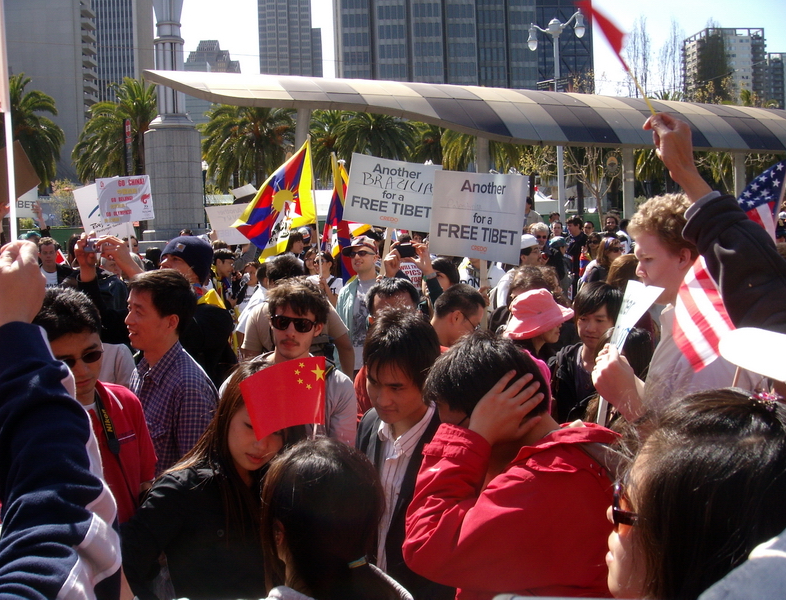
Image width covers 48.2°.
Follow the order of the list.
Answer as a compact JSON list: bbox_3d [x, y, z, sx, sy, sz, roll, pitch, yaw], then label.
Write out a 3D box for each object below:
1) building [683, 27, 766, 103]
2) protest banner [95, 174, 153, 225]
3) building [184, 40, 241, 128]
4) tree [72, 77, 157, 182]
[{"bbox_3d":[131.998,-69.629,354.615,24.000,73.000,24.000,-3,5,-8],"label":"building"},{"bbox_3d":[-2.808,-1.048,9.200,0.600,0.457,0.020,-8,2,-17],"label":"protest banner"},{"bbox_3d":[-96.692,-91.042,475.344,34.000,101.000,34.000,-2,5,0],"label":"building"},{"bbox_3d":[-14.376,-7.259,50.000,6.800,11.000,6.800,-2,5,0],"label":"tree"}]

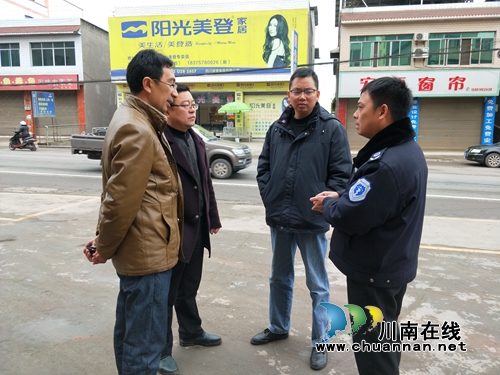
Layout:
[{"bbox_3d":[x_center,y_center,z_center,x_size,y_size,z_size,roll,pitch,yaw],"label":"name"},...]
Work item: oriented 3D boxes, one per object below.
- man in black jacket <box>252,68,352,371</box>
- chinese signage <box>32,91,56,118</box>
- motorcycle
[{"bbox_3d":[0.318,0.175,2.190,0.600,1.730,0.430,4,9,23],"label":"man in black jacket"},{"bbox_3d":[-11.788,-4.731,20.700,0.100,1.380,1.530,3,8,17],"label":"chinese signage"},{"bbox_3d":[-11.855,-2.439,18.900,1.760,1.100,0.680,2,8,11],"label":"motorcycle"}]

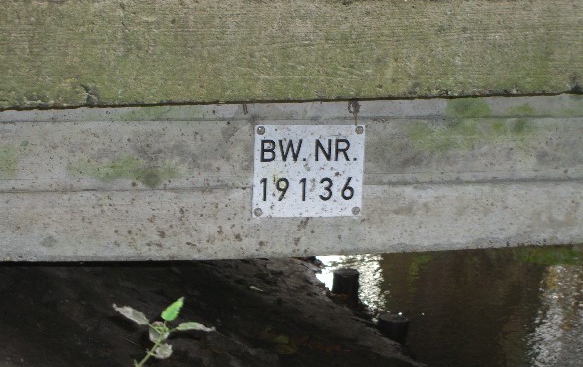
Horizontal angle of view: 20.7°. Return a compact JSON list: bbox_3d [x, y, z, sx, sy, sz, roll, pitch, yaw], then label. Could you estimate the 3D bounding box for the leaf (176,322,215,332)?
[{"bbox_3d":[-0.147,0.216,2.420,0.060,0.014,0.025,1,9,0],"label":"leaf"}]

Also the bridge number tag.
[{"bbox_3d":[0.033,-0.022,2.964,0.210,0.172,0.005,0,9,-14],"label":"bridge number tag"}]

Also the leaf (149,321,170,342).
[{"bbox_3d":[-0.200,0.224,2.420,0.033,0.028,0.020,1,9,0],"label":"leaf"}]

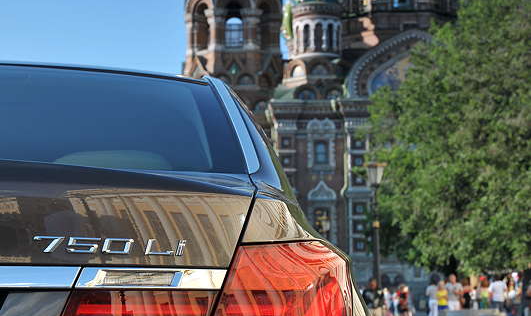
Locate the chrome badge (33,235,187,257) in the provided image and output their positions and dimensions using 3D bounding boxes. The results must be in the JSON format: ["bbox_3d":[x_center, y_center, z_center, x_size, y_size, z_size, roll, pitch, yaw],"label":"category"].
[{"bbox_3d":[-0.209,0.119,1.790,0.207,0.025,0.010,1,-18,-11],"label":"chrome badge"}]

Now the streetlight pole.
[{"bbox_3d":[3.517,2.823,42.000,0.620,5.350,0.620,-1,-6,5],"label":"streetlight pole"}]

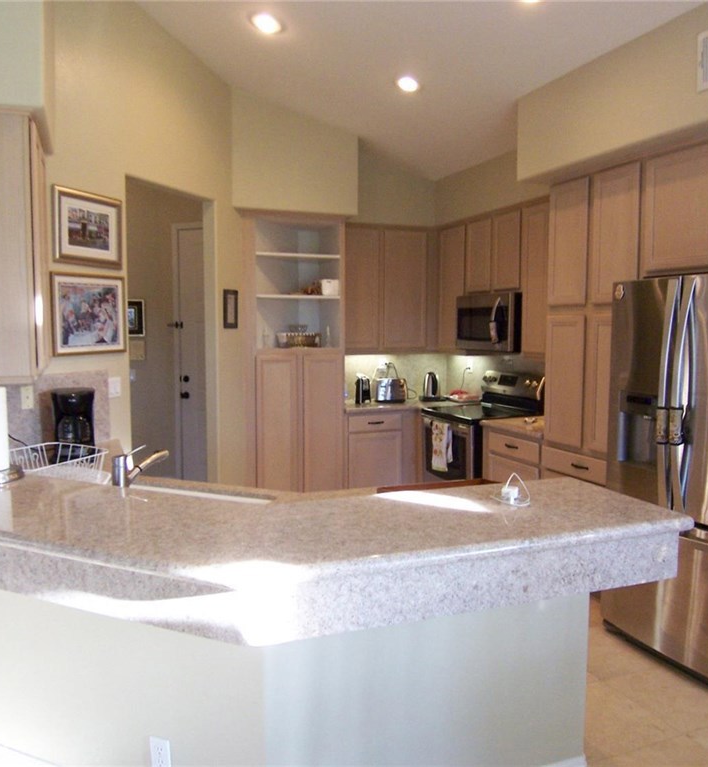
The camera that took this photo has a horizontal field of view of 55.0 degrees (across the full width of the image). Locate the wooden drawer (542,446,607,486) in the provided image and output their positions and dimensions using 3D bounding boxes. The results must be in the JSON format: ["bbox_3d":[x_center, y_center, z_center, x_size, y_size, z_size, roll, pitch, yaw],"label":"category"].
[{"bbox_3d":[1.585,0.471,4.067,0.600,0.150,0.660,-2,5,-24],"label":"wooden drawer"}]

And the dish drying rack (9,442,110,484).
[{"bbox_3d":[-1.238,0.347,2.706,0.340,0.130,0.390,2,5,28],"label":"dish drying rack"}]

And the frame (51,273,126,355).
[{"bbox_3d":[-1.370,-0.362,3.564,0.030,0.410,0.535,2,5,21],"label":"frame"}]

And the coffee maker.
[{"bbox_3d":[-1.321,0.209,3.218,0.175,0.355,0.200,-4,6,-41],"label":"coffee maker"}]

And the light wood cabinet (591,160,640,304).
[{"bbox_3d":[1.675,-0.800,3.795,0.606,0.742,0.354,-2,5,-23],"label":"light wood cabinet"}]

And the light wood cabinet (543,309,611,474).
[{"bbox_3d":[1.593,-0.011,4.007,0.620,0.830,0.720,-2,5,-24],"label":"light wood cabinet"}]

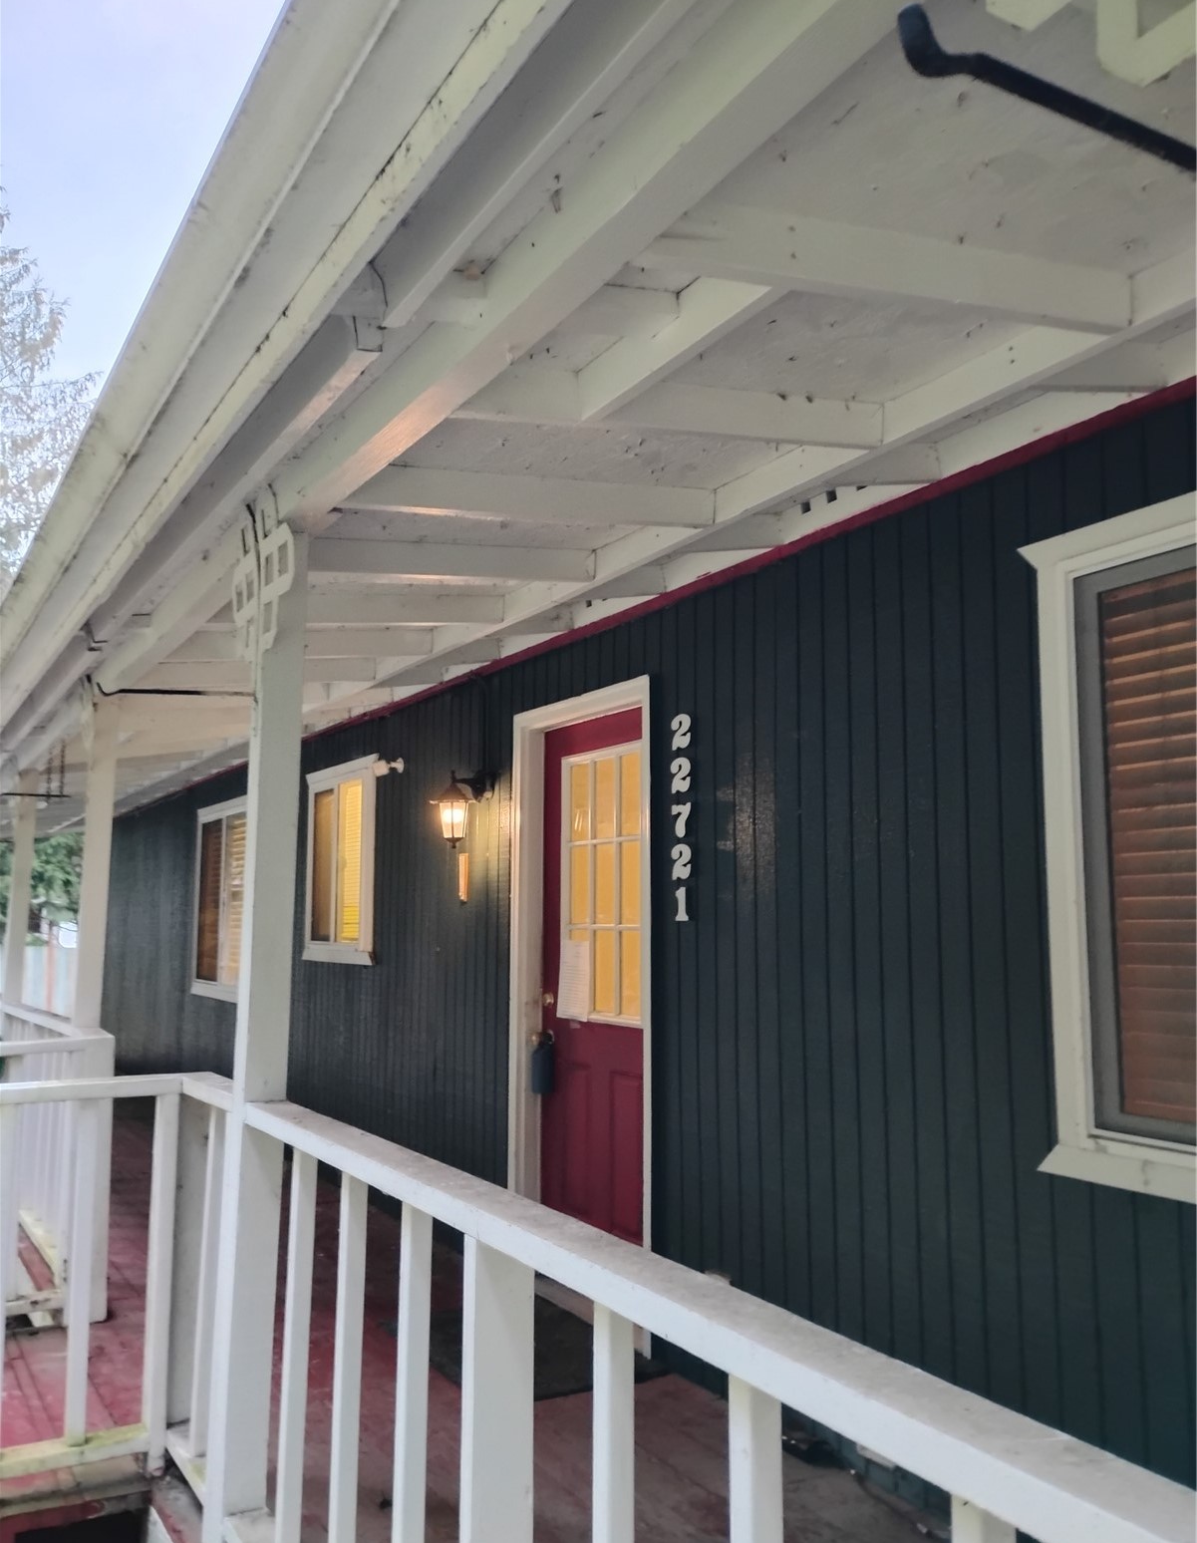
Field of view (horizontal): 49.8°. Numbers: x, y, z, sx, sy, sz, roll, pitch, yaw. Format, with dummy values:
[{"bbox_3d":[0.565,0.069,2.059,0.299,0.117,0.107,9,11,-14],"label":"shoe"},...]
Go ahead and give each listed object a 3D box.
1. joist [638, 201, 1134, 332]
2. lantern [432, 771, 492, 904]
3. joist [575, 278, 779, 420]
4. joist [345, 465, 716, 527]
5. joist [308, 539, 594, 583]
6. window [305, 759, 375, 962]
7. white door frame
[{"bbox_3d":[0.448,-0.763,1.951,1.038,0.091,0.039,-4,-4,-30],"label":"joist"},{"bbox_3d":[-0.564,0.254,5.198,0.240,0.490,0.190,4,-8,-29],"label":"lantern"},{"bbox_3d":[0.128,-0.714,2.119,0.040,0.089,0.578,4,-8,-29],"label":"joist"},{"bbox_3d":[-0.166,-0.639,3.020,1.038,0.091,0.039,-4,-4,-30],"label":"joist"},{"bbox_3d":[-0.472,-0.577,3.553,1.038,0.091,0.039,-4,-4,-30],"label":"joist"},{"bbox_3d":[-1.357,0.484,6.782,0.090,1.030,1.143,4,-8,-29],"label":"window"},{"bbox_3d":[-0.033,0.787,4.486,0.130,2.106,0.999,4,-8,-29],"label":"white door frame"}]

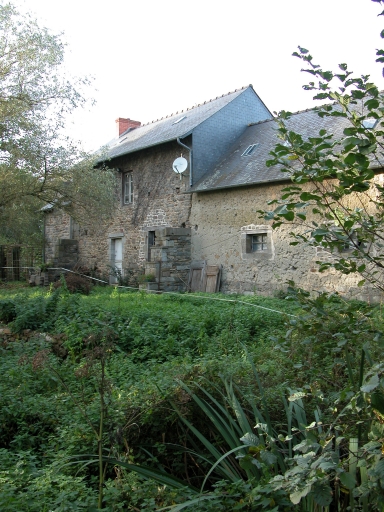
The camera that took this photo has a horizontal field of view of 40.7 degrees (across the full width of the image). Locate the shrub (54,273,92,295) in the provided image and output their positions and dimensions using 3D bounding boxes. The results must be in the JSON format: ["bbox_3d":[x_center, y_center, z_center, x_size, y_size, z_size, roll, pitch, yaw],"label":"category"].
[{"bbox_3d":[-4.350,1.030,19.000,1.400,0.840,1.200,0,0,0],"label":"shrub"}]

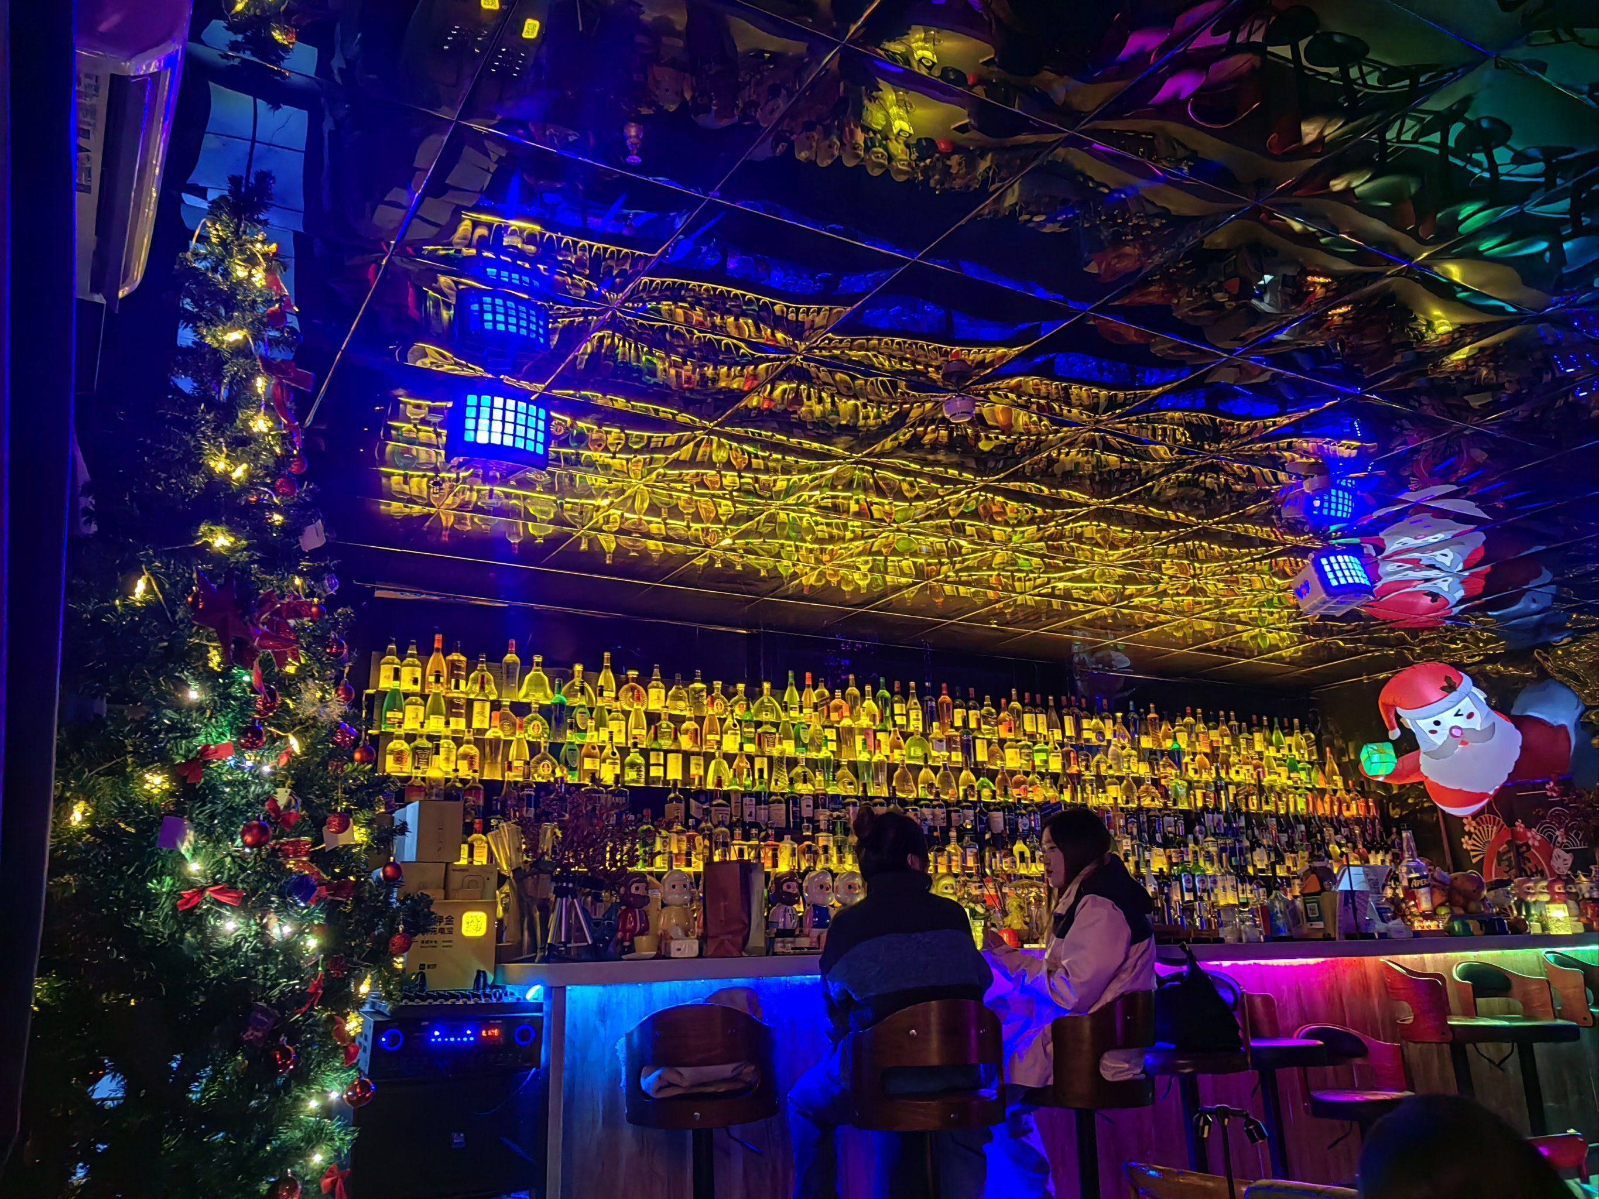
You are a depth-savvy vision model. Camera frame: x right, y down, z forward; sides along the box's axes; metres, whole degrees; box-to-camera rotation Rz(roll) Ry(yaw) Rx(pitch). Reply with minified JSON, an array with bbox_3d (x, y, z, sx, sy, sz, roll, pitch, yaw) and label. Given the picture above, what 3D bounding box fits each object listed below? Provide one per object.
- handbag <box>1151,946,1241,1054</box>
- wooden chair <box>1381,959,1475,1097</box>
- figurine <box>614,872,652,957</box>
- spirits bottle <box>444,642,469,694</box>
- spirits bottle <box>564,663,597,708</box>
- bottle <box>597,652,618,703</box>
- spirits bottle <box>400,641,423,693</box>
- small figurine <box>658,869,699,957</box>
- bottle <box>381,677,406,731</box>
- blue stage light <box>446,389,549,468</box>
[{"bbox_3d":[1.278,1.288,4.012,0.290,0.335,0.150,-6,-16,16],"label":"handbag"},{"bbox_3d":[2.485,1.859,4.662,0.410,0.996,0.390,-11,-18,30],"label":"wooden chair"},{"bbox_3d":[-0.521,0.985,3.910,0.095,0.256,0.105,-15,-20,38],"label":"figurine"},{"bbox_3d":[-1.654,0.336,6.036,0.095,0.267,0.095,7,-18,-30],"label":"spirits bottle"},{"bbox_3d":[-1.108,0.437,6.303,0.150,0.236,0.080,7,-18,-30],"label":"spirits bottle"},{"bbox_3d":[-0.970,0.399,6.322,0.090,0.280,0.090,7,-18,-29],"label":"bottle"},{"bbox_3d":[-1.829,0.313,5.883,0.090,0.252,0.090,8,-18,-29],"label":"spirits bottle"},{"bbox_3d":[-0.404,1.042,4.144,0.122,0.284,0.130,6,-17,-24],"label":"small figurine"},{"bbox_3d":[-1.833,0.454,5.636,0.095,0.285,0.095,7,-18,-29],"label":"bottle"},{"bbox_3d":[-0.951,-0.503,3.817,0.310,0.225,0.230,7,-5,-29],"label":"blue stage light"}]

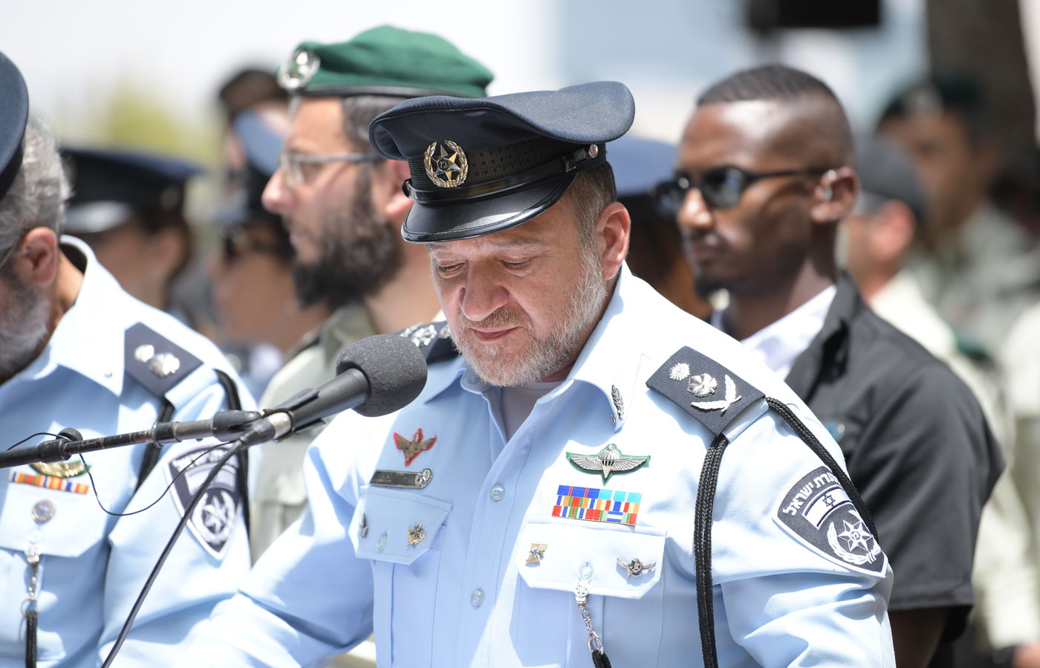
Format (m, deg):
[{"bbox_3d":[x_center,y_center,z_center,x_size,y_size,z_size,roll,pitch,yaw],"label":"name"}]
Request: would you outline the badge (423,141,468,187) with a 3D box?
[{"bbox_3d":[-0.063,-0.146,4.980,0.043,0.042,0.010,-12,3,35],"label":"badge"}]

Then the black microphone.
[{"bbox_3d":[-0.156,0.053,4.880,0.195,0.067,0.067,-26,16,-37],"label":"black microphone"}]

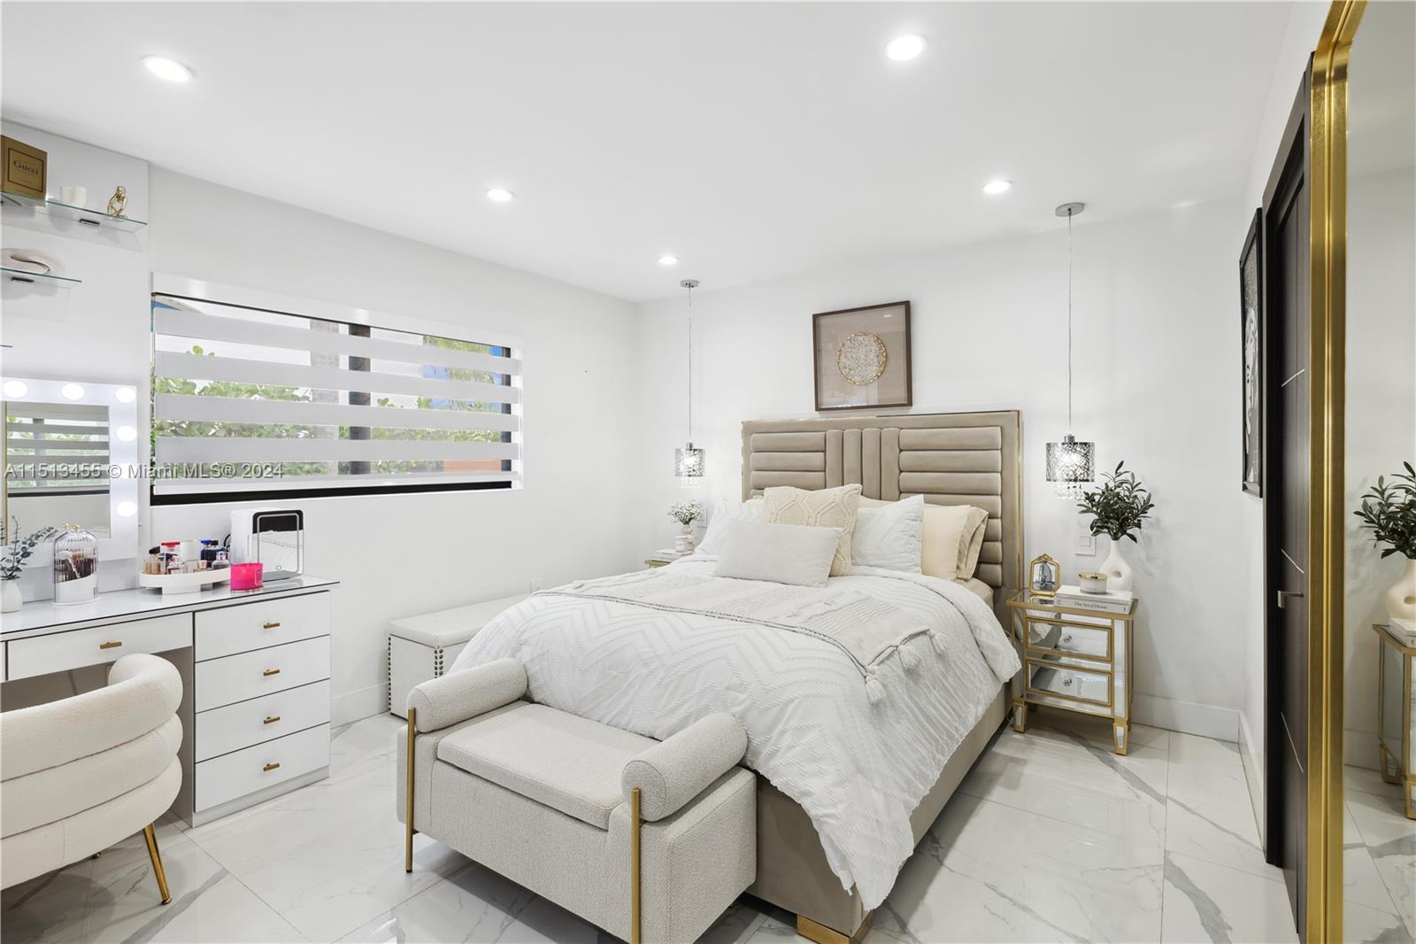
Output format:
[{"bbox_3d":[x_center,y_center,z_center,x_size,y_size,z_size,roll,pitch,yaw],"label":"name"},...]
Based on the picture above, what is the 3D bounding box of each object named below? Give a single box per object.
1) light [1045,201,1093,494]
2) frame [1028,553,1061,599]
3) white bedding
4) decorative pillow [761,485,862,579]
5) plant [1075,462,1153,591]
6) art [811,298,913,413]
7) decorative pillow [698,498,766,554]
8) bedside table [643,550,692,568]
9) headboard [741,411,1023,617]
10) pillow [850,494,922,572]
[{"bbox_3d":[1.694,-0.557,2.943,0.190,1.350,0.190,0,1,37],"label":"light"},{"bbox_3d":[1.669,0.505,3.114,0.138,0.208,0.045,0,-7,37],"label":"frame"},{"bbox_3d":[0.201,0.811,2.805,1.818,0.608,1.830,0,1,37],"label":"white bedding"},{"bbox_3d":[0.545,0.298,3.342,0.520,0.470,0.170,0,-19,31],"label":"decorative pillow"},{"bbox_3d":[1.870,0.260,2.876,0.300,0.600,0.260,0,1,37],"label":"plant"},{"bbox_3d":[0.925,-0.682,3.797,0.610,0.610,0.040,0,1,37],"label":"art"},{"bbox_3d":[0.283,0.325,3.742,0.660,0.430,0.160,0,-29,37],"label":"decorative pillow"},{"bbox_3d":[-0.098,0.907,4.320,0.500,0.590,0.410,0,1,37],"label":"bedside table"},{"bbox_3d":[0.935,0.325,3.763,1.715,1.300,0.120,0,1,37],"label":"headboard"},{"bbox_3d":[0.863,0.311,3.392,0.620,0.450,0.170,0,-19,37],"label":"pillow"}]

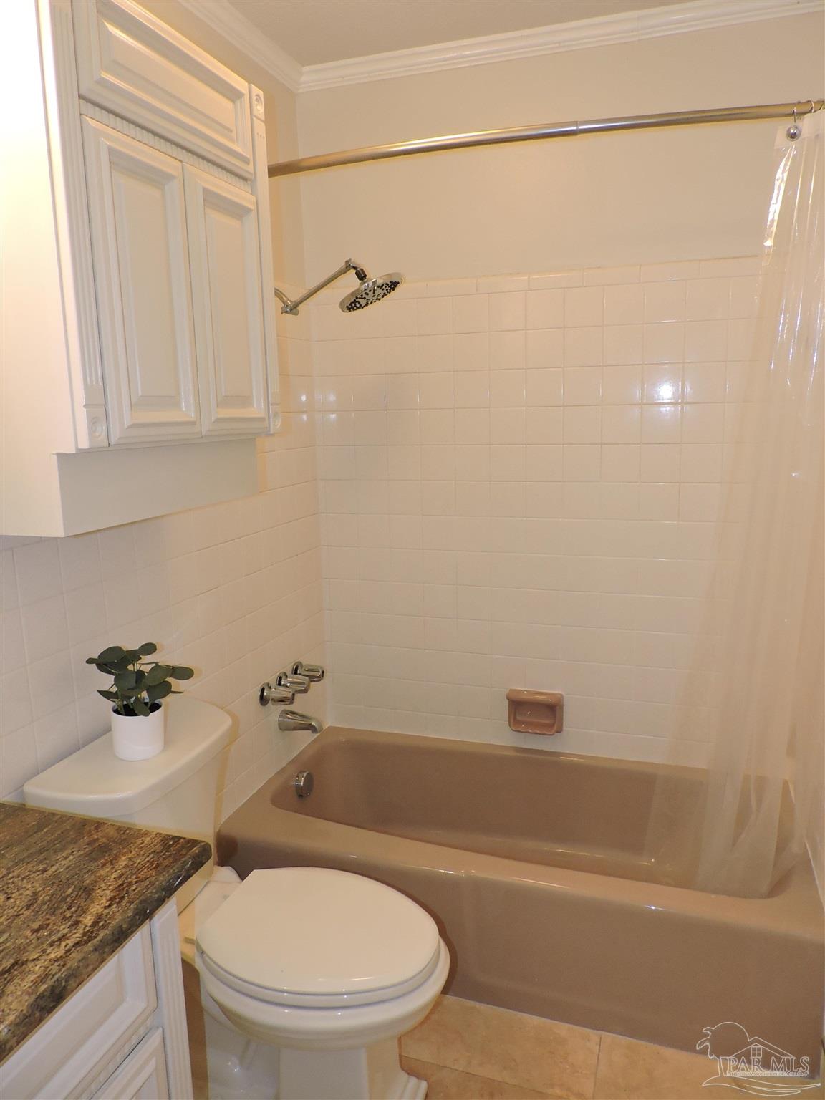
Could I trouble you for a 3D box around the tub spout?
[{"bbox_3d":[-0.339,0.533,2.348,0.132,0.064,0.058,2,11,18],"label":"tub spout"}]

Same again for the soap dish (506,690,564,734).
[{"bbox_3d":[0.383,0.513,2.391,0.170,0.133,0.060,2,11,18],"label":"soap dish"}]

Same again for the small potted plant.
[{"bbox_3d":[-0.520,0.286,1.479,0.180,0.212,0.180,2,11,18],"label":"small potted plant"}]

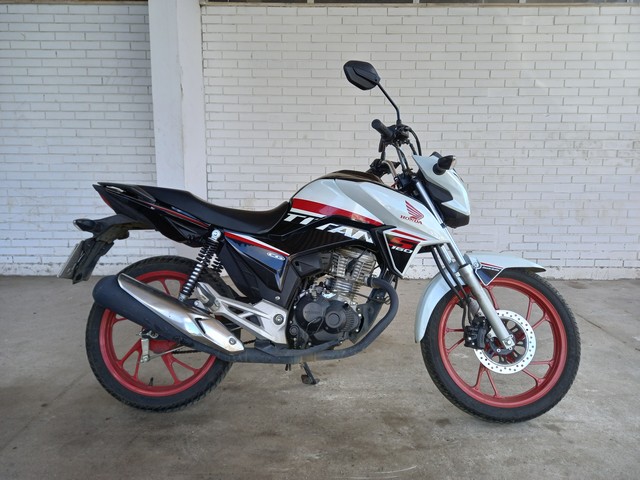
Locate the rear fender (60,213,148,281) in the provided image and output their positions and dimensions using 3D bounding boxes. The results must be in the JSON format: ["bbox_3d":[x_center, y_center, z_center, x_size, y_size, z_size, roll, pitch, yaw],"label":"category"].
[{"bbox_3d":[-0.844,0.039,1.897,0.350,0.280,0.220,1,-7,3],"label":"rear fender"}]

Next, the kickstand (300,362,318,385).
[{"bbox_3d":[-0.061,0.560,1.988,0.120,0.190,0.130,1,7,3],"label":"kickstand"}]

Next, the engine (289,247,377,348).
[{"bbox_3d":[0.046,0.236,1.824,0.370,0.420,0.310,1,-7,3],"label":"engine"}]

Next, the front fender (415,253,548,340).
[{"bbox_3d":[0.621,0.219,1.797,0.520,0.350,0.150,1,-9,0],"label":"front fender"}]

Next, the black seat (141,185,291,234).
[{"bbox_3d":[-0.426,-0.118,1.893,0.640,0.210,0.270,1,-7,3],"label":"black seat"}]

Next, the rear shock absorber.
[{"bbox_3d":[-0.453,0.104,1.752,0.062,0.320,0.062,26,-5,6],"label":"rear shock absorber"}]

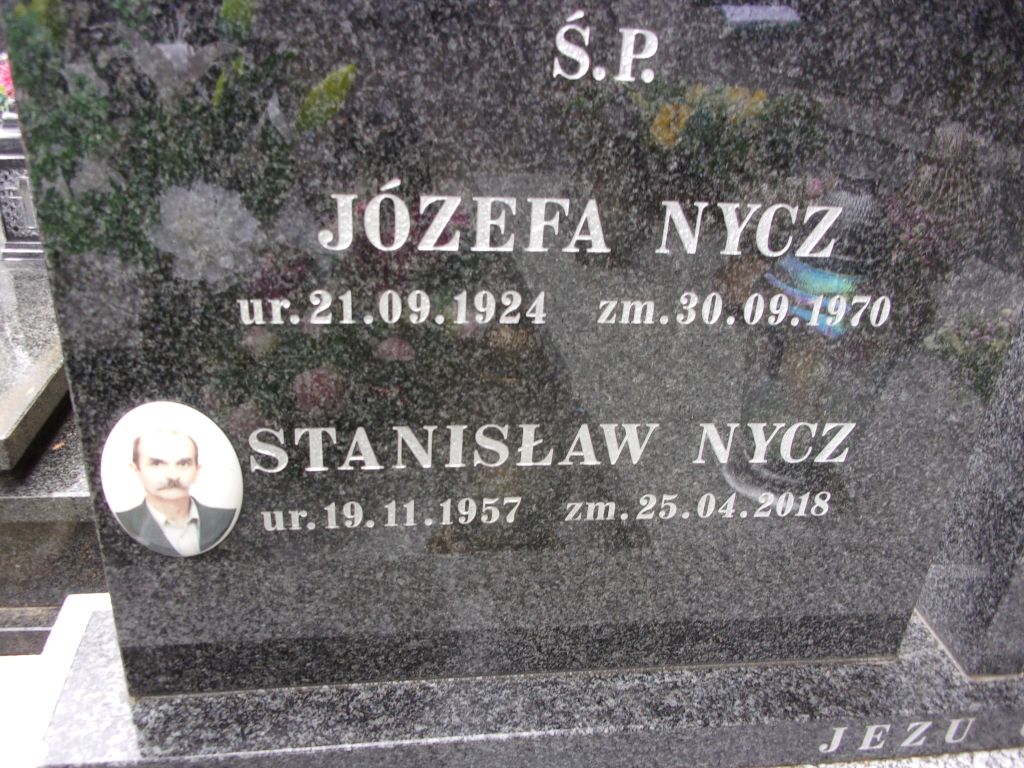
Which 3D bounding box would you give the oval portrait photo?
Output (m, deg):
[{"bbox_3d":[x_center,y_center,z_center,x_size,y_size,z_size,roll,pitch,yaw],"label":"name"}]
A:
[{"bbox_3d":[-0.276,0.083,0.673,0.110,0.150,0.013,0,26,-8],"label":"oval portrait photo"}]

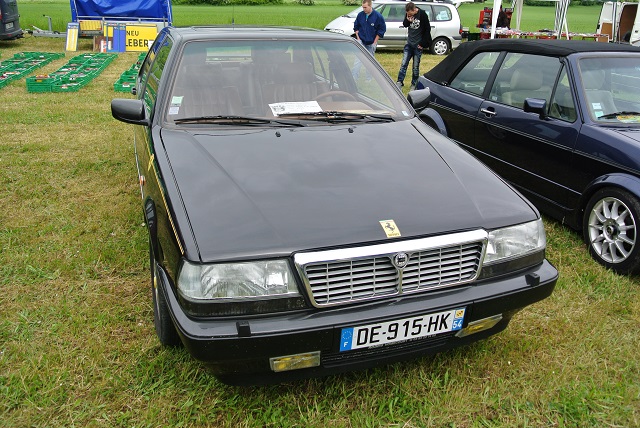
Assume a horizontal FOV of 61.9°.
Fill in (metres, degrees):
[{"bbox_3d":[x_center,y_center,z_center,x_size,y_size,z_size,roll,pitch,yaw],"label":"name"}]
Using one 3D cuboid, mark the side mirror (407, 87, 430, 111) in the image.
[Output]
[{"bbox_3d":[0.666,-0.761,3.558,0.190,0.140,0.120,-6,23,-18],"label":"side mirror"}]

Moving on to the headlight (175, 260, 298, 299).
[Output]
[{"bbox_3d":[-0.290,0.228,1.914,0.400,0.145,0.170,-6,23,-18],"label":"headlight"}]

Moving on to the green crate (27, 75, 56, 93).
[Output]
[{"bbox_3d":[-4.836,-2.298,9.361,0.400,0.240,0.600,-3,23,-9],"label":"green crate"}]

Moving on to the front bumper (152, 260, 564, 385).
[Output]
[{"bbox_3d":[0.240,0.379,2.268,1.720,0.300,0.540,-6,23,-18],"label":"front bumper"}]

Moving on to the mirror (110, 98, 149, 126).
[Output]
[{"bbox_3d":[-1.067,-0.571,2.995,0.190,0.140,0.120,-6,23,-18],"label":"mirror"}]

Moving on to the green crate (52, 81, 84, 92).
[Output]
[{"bbox_3d":[-4.449,-2.260,9.449,0.400,0.130,0.600,-3,23,-9],"label":"green crate"}]

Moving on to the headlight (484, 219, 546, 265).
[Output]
[{"bbox_3d":[0.837,0.107,2.274,0.400,0.145,0.170,-6,23,-18],"label":"headlight"}]

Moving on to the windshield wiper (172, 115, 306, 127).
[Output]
[{"bbox_3d":[-0.434,-0.512,2.941,0.710,0.060,0.090,-6,23,-18],"label":"windshield wiper"}]

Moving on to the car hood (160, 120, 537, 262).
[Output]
[{"bbox_3d":[0.087,-0.196,2.554,1.530,0.210,1.320,-6,23,-18],"label":"car hood"}]

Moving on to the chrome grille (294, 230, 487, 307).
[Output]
[{"bbox_3d":[0.297,0.206,2.033,0.810,0.215,0.100,-6,23,-18],"label":"chrome grille"}]

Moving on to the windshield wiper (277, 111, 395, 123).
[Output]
[{"bbox_3d":[0.110,-0.565,3.101,0.720,0.060,0.085,-6,23,-18],"label":"windshield wiper"}]

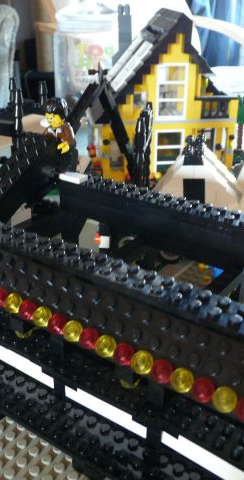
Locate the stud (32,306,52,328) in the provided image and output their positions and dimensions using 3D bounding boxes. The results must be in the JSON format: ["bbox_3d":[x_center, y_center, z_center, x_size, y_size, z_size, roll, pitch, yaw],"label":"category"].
[{"bbox_3d":[-0.032,0.031,0.209,0.008,0.005,0.008,18,66,31],"label":"stud"}]

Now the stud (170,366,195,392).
[{"bbox_3d":[0.021,0.049,0.179,0.008,0.008,0.005,18,-11,31],"label":"stud"}]

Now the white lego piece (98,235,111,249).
[{"bbox_3d":[-0.011,0.001,0.335,0.008,0.009,0.008,19,31,31],"label":"white lego piece"}]

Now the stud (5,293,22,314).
[{"bbox_3d":[-0.046,0.027,0.219,0.008,0.008,0.005,18,-11,31],"label":"stud"}]

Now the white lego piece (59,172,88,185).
[{"bbox_3d":[-0.029,-0.037,0.310,0.016,0.003,0.008,18,31,31],"label":"white lego piece"}]

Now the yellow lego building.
[{"bbox_3d":[0.042,-0.155,0.575,0.159,0.180,0.080,-4,26,-11],"label":"yellow lego building"}]

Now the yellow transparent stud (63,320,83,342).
[{"bbox_3d":[-0.019,0.036,0.203,0.008,0.008,0.005,18,-11,31],"label":"yellow transparent stud"}]

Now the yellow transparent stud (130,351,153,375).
[{"bbox_3d":[0.007,0.044,0.187,0.008,0.008,0.005,18,-11,31],"label":"yellow transparent stud"}]

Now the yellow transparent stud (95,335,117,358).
[{"bbox_3d":[-0.006,0.039,0.193,0.008,0.005,0.008,18,66,31],"label":"yellow transparent stud"}]

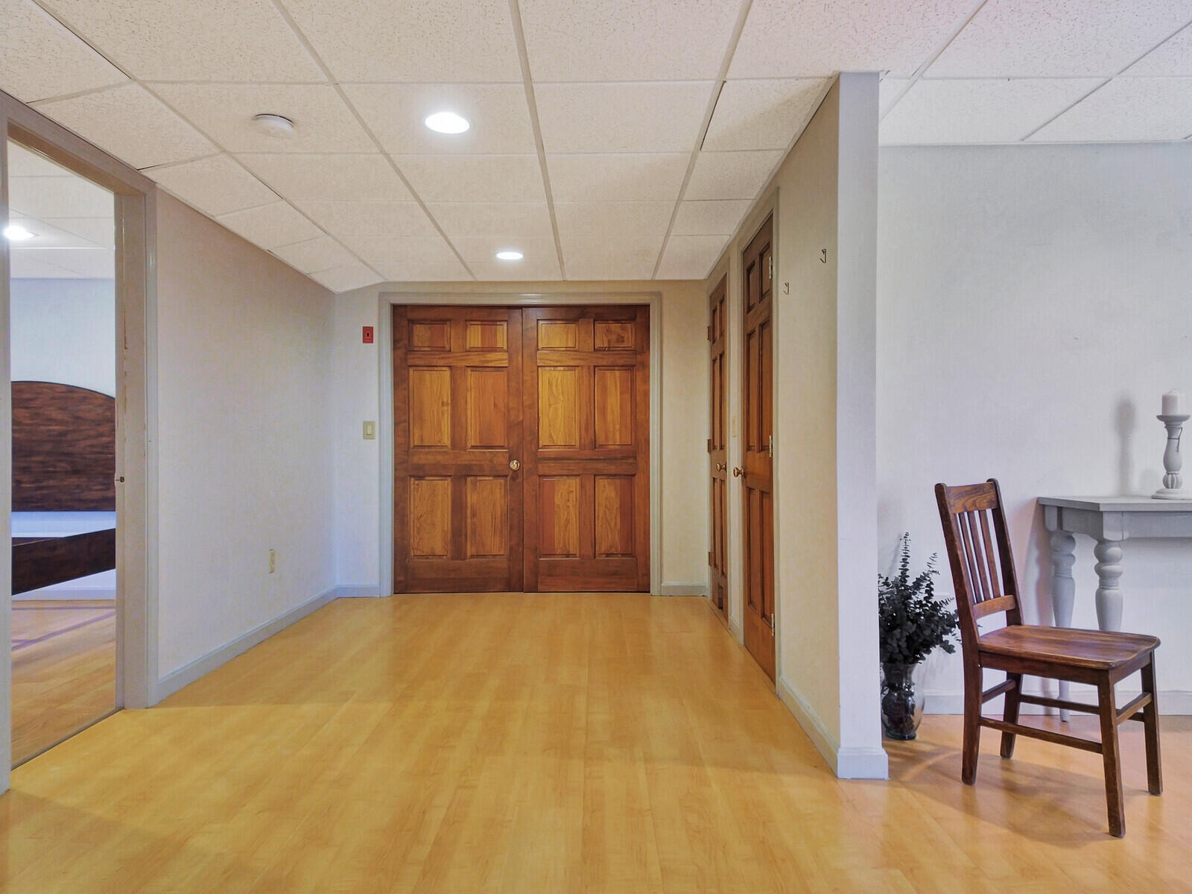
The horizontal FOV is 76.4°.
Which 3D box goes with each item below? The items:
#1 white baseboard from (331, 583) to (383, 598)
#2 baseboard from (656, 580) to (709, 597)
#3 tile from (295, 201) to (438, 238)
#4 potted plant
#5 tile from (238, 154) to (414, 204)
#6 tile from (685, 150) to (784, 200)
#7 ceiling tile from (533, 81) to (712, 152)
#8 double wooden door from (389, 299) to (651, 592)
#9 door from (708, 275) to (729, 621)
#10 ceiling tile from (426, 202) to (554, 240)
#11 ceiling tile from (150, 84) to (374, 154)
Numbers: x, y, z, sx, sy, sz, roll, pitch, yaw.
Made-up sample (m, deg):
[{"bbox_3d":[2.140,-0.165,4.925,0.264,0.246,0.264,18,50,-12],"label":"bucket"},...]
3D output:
[{"bbox_3d":[-1.671,0.996,5.310,0.353,0.100,0.016,0,0,0],"label":"white baseboard"},{"bbox_3d":[0.617,0.993,5.264,0.321,0.100,0.018,0,0,0],"label":"baseboard"},{"bbox_3d":[-1.159,-1.173,3.882,0.613,0.020,0.578,0,0,0],"label":"tile"},{"bbox_3d":[1.108,0.666,2.687,0.380,0.725,0.350,0,0,0],"label":"potted plant"},{"bbox_3d":[-1.159,-1.175,3.300,0.613,0.020,0.578,0,0,0],"label":"tile"},{"bbox_3d":[0.587,-1.179,3.300,0.347,0.020,0.578,0,0,0],"label":"tile"},{"bbox_3d":[0.094,-1.185,2.737,0.608,0.020,0.561,0,0,0],"label":"ceiling tile"},{"bbox_3d":[-0.529,0.016,5.425,1.835,2.051,0.055,0,0,0],"label":"double wooden door"},{"bbox_3d":[0.790,0.016,4.765,0.045,2.030,0.670,0,0,0],"label":"door"},{"bbox_3d":[-0.534,-1.174,3.882,0.613,0.020,0.578,0,0,0],"label":"ceiling tile"},{"bbox_3d":[-1.166,-1.181,2.737,0.608,0.020,0.561,0,0,0],"label":"ceiling tile"}]

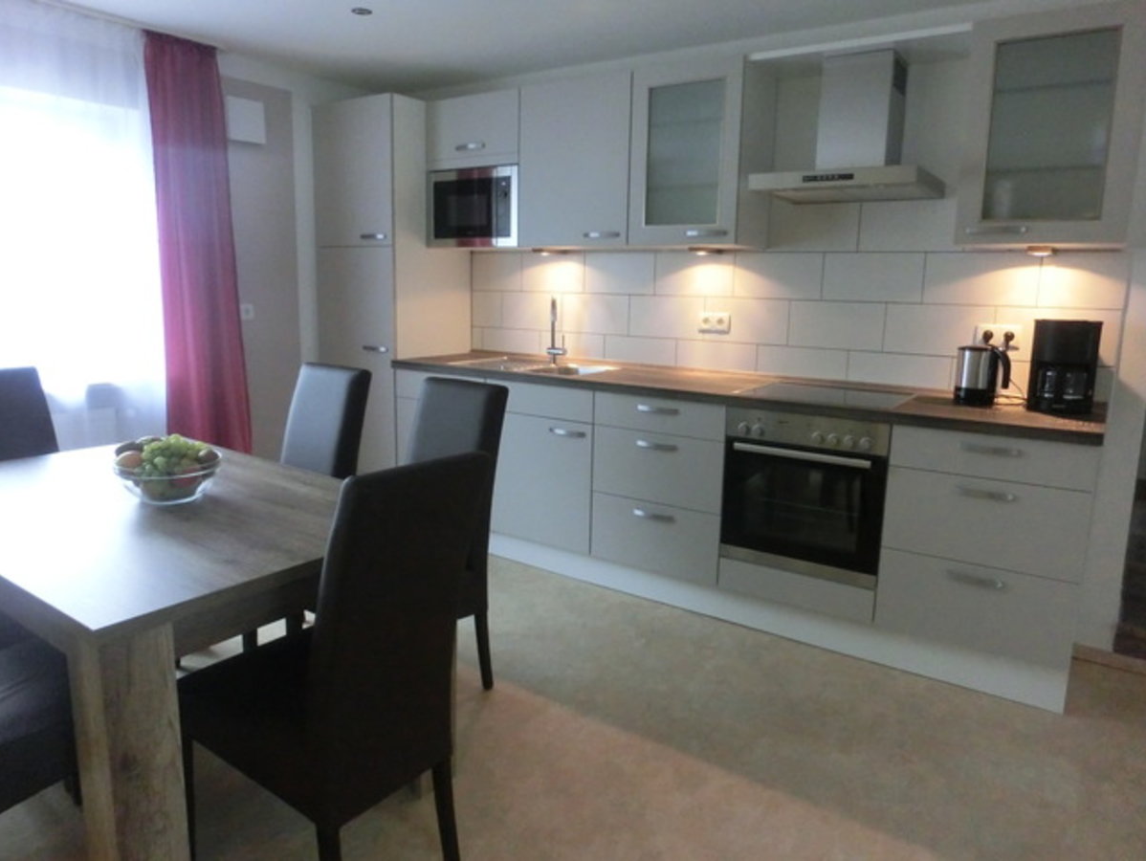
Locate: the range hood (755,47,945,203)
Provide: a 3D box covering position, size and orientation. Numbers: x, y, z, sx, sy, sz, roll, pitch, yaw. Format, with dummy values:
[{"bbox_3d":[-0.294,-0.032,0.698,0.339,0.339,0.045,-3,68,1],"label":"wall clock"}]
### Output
[{"bbox_3d":[1.050,-1.143,2.971,0.600,0.510,0.505,8,12,33],"label":"range hood"}]

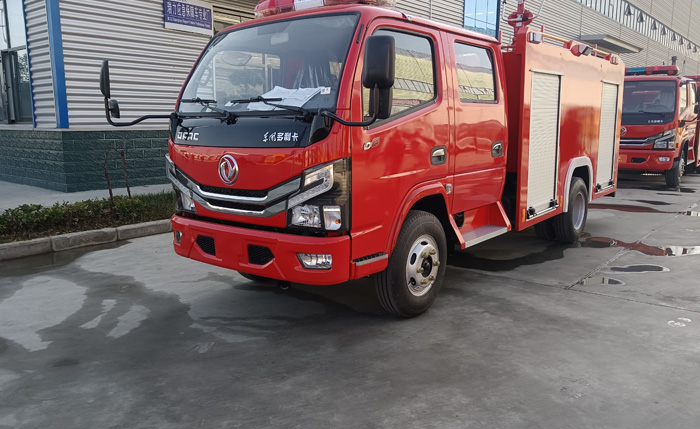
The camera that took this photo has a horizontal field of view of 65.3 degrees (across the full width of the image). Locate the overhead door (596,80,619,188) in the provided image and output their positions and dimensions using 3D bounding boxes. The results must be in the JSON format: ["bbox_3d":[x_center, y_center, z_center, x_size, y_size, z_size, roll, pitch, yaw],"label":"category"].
[{"bbox_3d":[3.349,-0.995,7.134,0.080,1.370,0.900,6,12,39],"label":"overhead door"}]

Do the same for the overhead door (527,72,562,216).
[{"bbox_3d":[1.928,-0.687,5.404,0.080,1.380,0.930,6,12,39],"label":"overhead door"}]

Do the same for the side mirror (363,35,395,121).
[{"bbox_3d":[0.170,-0.747,3.056,0.180,0.475,0.120,4,10,27],"label":"side mirror"}]

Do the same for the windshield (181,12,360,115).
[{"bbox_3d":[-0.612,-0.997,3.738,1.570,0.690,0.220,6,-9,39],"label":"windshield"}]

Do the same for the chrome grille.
[{"bbox_3d":[-0.793,-0.176,3.661,1.360,0.310,0.140,6,12,39],"label":"chrome grille"}]

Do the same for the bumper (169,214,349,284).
[{"bbox_3d":[-0.752,0.207,3.735,1.770,0.310,0.260,6,12,39],"label":"bumper"}]

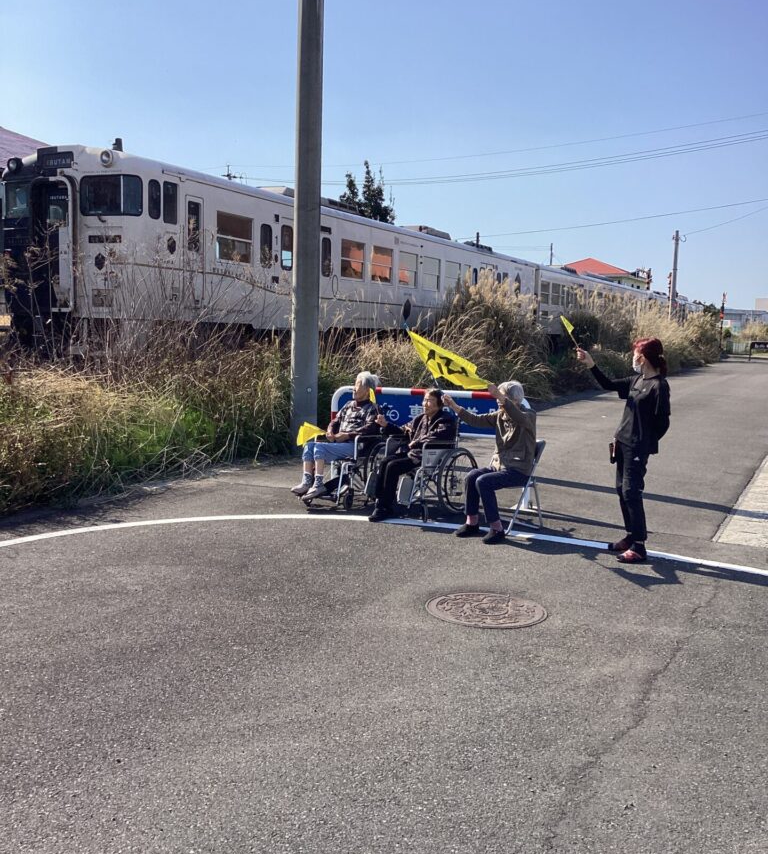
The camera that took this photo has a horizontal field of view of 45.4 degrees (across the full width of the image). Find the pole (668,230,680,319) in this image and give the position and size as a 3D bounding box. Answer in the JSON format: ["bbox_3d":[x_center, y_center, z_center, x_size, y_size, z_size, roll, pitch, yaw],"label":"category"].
[{"bbox_3d":[16.301,-7.172,51.965,0.280,7.800,0.280,5,7,26],"label":"pole"}]

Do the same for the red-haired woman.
[{"bbox_3d":[1.755,0.150,6.746,0.500,1.620,0.520,-1,7,-28],"label":"red-haired woman"}]

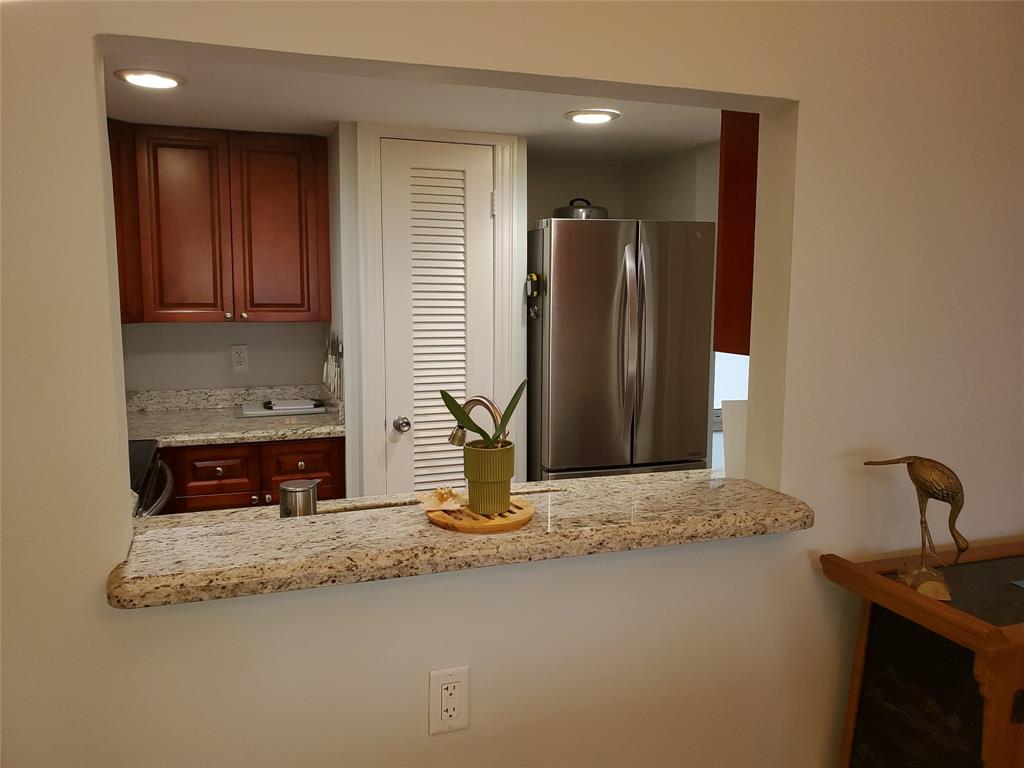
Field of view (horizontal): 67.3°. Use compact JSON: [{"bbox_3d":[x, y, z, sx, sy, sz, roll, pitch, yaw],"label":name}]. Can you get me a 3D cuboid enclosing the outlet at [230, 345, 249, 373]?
[{"bbox_3d":[-1.234,-0.114,3.495,0.072,0.116,0.010,-2,7,-20],"label":"outlet"}]

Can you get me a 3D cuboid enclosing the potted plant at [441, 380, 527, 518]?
[{"bbox_3d":[-0.048,0.103,1.306,0.145,0.227,0.100,0,7,-2],"label":"potted plant"}]

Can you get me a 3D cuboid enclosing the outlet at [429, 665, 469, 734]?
[{"bbox_3d":[-0.106,0.549,1.330,0.071,0.116,0.009,-2,7,-20],"label":"outlet"}]

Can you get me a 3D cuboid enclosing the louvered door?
[{"bbox_3d":[-0.300,0.047,3.181,0.462,2.028,0.036,-2,7,-20],"label":"louvered door"}]

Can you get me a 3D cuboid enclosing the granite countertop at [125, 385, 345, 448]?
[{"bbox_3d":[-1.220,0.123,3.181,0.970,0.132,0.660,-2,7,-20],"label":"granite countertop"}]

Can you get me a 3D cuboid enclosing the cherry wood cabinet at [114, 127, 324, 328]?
[{"bbox_3d":[-1.204,-0.652,3.261,0.813,0.762,0.344,-2,7,-20],"label":"cherry wood cabinet"}]

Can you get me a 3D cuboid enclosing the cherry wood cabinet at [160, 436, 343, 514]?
[{"bbox_3d":[-1.093,0.619,3.298,0.690,0.879,0.640,-2,7,-20],"label":"cherry wood cabinet"}]

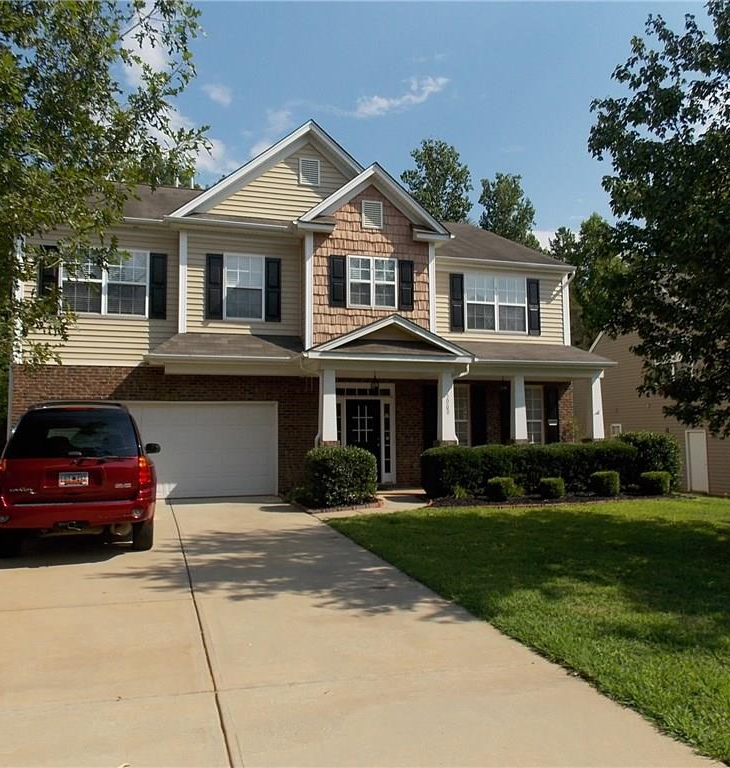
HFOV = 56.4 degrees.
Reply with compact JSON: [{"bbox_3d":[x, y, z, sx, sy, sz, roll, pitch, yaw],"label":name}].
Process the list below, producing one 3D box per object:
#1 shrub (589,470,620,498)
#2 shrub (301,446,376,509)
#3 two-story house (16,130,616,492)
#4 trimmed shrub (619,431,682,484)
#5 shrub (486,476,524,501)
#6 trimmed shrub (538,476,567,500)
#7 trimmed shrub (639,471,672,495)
[{"bbox_3d":[5.420,2.192,15.422,0.640,0.580,0.600,1,-4,-19],"label":"shrub"},{"bbox_3d":[-0.530,1.855,14.096,1.480,1.200,1.380,1,-4,-19],"label":"shrub"},{"bbox_3d":[-2.305,-1.502,20.992,14.143,8.810,13.200,1,-4,-19],"label":"two-story house"},{"bbox_3d":[7.123,1.862,17.032,1.400,1.450,1.400,1,-4,-19],"label":"trimmed shrub"},{"bbox_3d":[3.011,2.193,14.711,0.720,0.520,0.650,1,-4,-19],"label":"shrub"},{"bbox_3d":[4.095,2.217,14.960,0.580,0.490,0.560,1,-4,-19],"label":"trimmed shrub"},{"bbox_3d":[6.691,2.221,15.692,0.680,0.540,0.640,1,-4,-19],"label":"trimmed shrub"}]

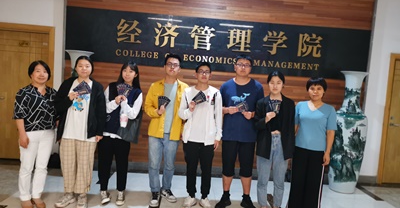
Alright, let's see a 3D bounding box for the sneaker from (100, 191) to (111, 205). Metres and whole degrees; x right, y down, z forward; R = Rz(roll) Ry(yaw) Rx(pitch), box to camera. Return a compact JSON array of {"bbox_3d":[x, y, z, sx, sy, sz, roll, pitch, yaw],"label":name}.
[{"bbox_3d":[-1.097,1.057,3.614,0.095,0.125,0.260,2,5,-19],"label":"sneaker"}]

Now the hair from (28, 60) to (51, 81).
[{"bbox_3d":[-1.685,-0.350,3.286,0.230,0.220,0.230,0,6,-35],"label":"hair"}]

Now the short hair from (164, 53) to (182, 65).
[{"bbox_3d":[-0.315,-0.497,3.640,0.185,0.160,0.200,4,5,-3],"label":"short hair"}]

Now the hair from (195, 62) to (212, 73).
[{"bbox_3d":[0.038,-0.378,3.495,0.180,0.155,0.195,4,5,-1],"label":"hair"}]

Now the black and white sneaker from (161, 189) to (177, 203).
[{"bbox_3d":[-0.377,1.097,3.786,0.105,0.110,0.285,0,7,-43],"label":"black and white sneaker"}]

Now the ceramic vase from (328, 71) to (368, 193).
[{"bbox_3d":[2.152,0.407,4.526,0.455,1.720,0.455,4,5,0],"label":"ceramic vase"}]

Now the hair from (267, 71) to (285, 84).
[{"bbox_3d":[0.822,-0.265,3.390,0.185,0.180,0.200,5,5,10],"label":"hair"}]

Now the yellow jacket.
[{"bbox_3d":[-0.390,0.066,3.570,0.500,0.720,0.310,3,5,-7],"label":"yellow jacket"}]

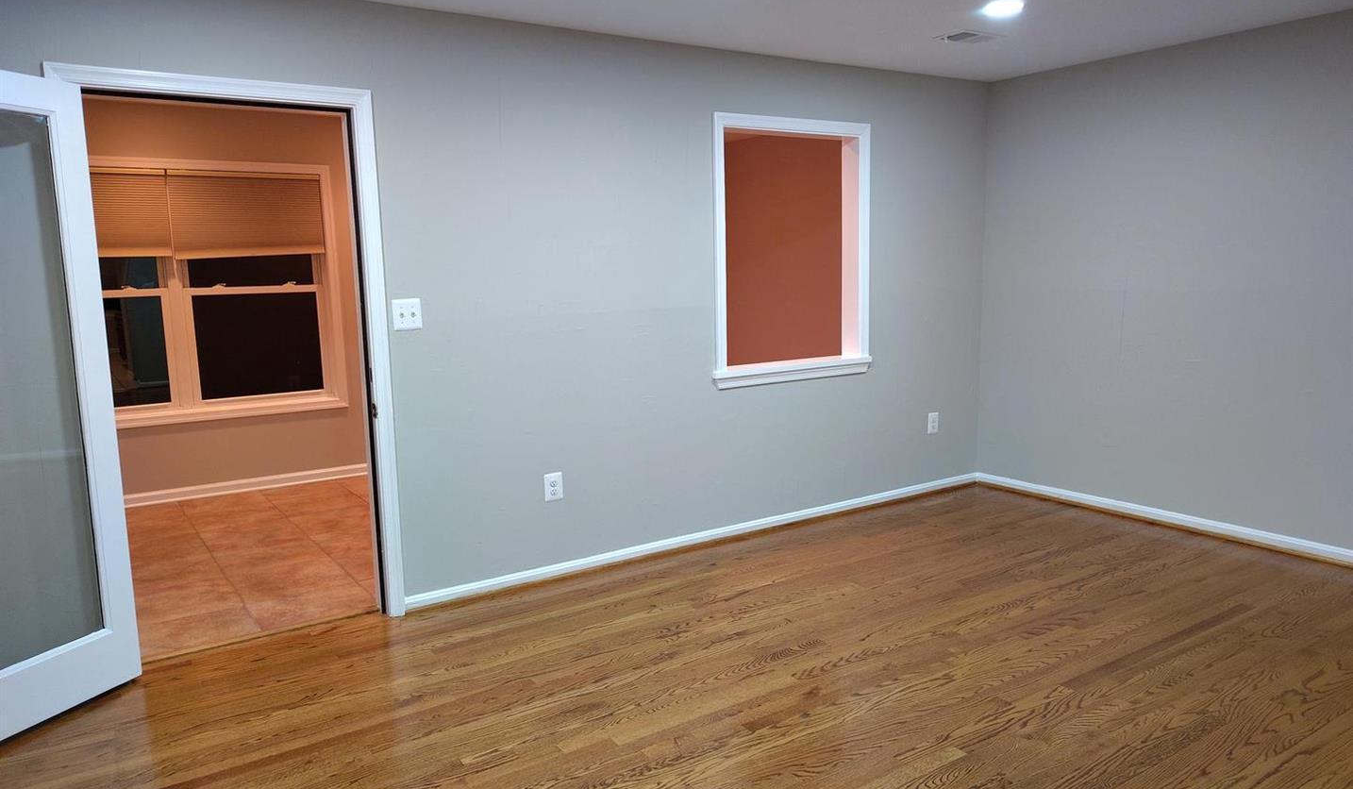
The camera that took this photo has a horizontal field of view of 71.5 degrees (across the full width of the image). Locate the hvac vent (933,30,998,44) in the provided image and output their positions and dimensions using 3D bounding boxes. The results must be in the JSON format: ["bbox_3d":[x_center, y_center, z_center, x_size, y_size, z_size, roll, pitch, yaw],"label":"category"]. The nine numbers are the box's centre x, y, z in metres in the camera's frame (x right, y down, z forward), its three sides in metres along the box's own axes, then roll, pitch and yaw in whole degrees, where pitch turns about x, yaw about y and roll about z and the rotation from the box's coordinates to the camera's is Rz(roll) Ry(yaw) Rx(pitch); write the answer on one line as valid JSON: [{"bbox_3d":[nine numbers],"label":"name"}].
[{"bbox_3d":[1.368,-1.668,4.413,0.284,0.015,0.190,-7,10,-34],"label":"hvac vent"}]

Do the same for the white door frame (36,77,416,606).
[{"bbox_3d":[-1.610,-0.080,3.500,1.041,2.098,0.144,-7,10,-34],"label":"white door frame"}]

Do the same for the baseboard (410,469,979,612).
[{"bbox_3d":[0.385,0.698,4.891,3.635,0.066,0.015,-7,10,-34],"label":"baseboard"}]

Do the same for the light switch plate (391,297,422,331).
[{"bbox_3d":[-1.077,-0.320,3.761,0.117,0.120,0.012,-7,10,-34],"label":"light switch plate"}]

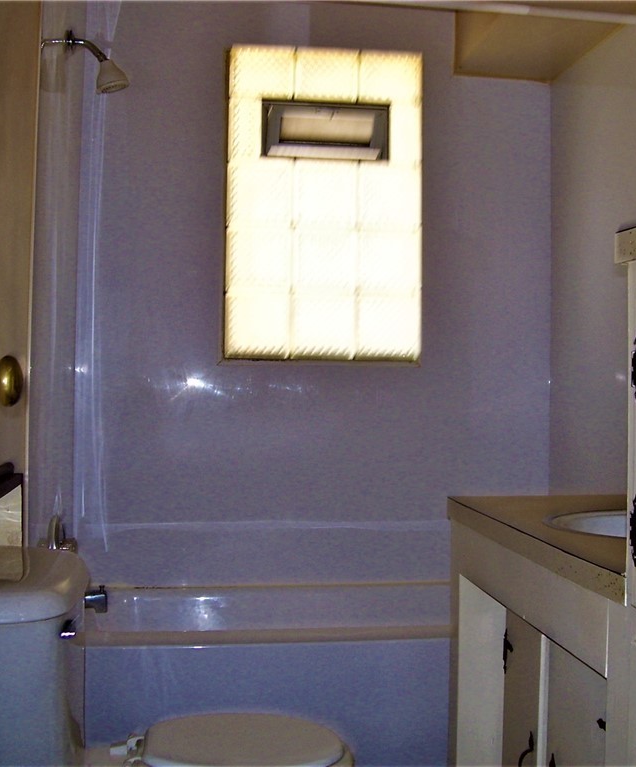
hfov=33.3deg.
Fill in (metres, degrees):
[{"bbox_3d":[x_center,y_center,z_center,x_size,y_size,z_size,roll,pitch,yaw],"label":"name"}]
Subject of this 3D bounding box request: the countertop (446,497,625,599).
[{"bbox_3d":[0.653,0.309,2.146,0.528,0.047,1.030,1,0,-8],"label":"countertop"}]

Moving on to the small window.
[{"bbox_3d":[0.018,-0.557,3.349,0.616,0.975,0.090,1,0,-8],"label":"small window"}]

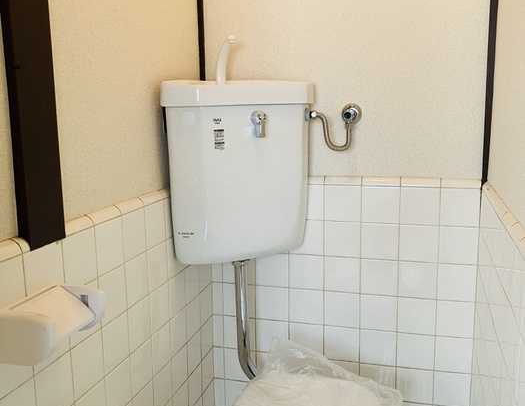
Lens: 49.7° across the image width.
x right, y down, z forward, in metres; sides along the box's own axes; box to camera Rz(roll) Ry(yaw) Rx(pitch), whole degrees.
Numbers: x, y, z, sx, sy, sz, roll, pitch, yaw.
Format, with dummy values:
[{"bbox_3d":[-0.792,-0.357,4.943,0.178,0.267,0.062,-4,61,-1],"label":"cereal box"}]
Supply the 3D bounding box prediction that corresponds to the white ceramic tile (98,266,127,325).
[{"bbox_3d":[-0.319,0.192,1.195,0.008,0.105,0.105,2,10,15],"label":"white ceramic tile"}]

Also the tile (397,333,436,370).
[{"bbox_3d":[0.452,0.437,1.674,0.106,0.106,0.009,2,10,15],"label":"tile"}]

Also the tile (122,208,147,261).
[{"bbox_3d":[-0.295,0.071,1.293,0.008,0.106,0.105,2,10,15],"label":"tile"}]

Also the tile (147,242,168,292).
[{"bbox_3d":[-0.265,0.160,1.413,0.008,0.106,0.105,2,10,15],"label":"tile"}]

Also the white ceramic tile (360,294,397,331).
[{"bbox_3d":[0.343,0.322,1.664,0.105,0.105,0.009,2,10,16],"label":"white ceramic tile"}]

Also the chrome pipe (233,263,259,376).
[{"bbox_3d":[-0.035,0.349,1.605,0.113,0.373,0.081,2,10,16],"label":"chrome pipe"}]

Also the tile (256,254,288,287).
[{"bbox_3d":[0.029,0.204,1.728,0.105,0.105,0.008,2,10,15],"label":"tile"}]

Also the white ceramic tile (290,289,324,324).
[{"bbox_3d":[0.134,0.313,1.718,0.105,0.105,0.008,2,10,15],"label":"white ceramic tile"}]

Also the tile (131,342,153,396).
[{"bbox_3d":[-0.294,0.391,1.348,0.009,0.106,0.106,2,10,16],"label":"tile"}]

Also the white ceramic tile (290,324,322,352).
[{"bbox_3d":[0.138,0.426,1.759,0.106,0.106,0.009,2,10,15],"label":"white ceramic tile"}]

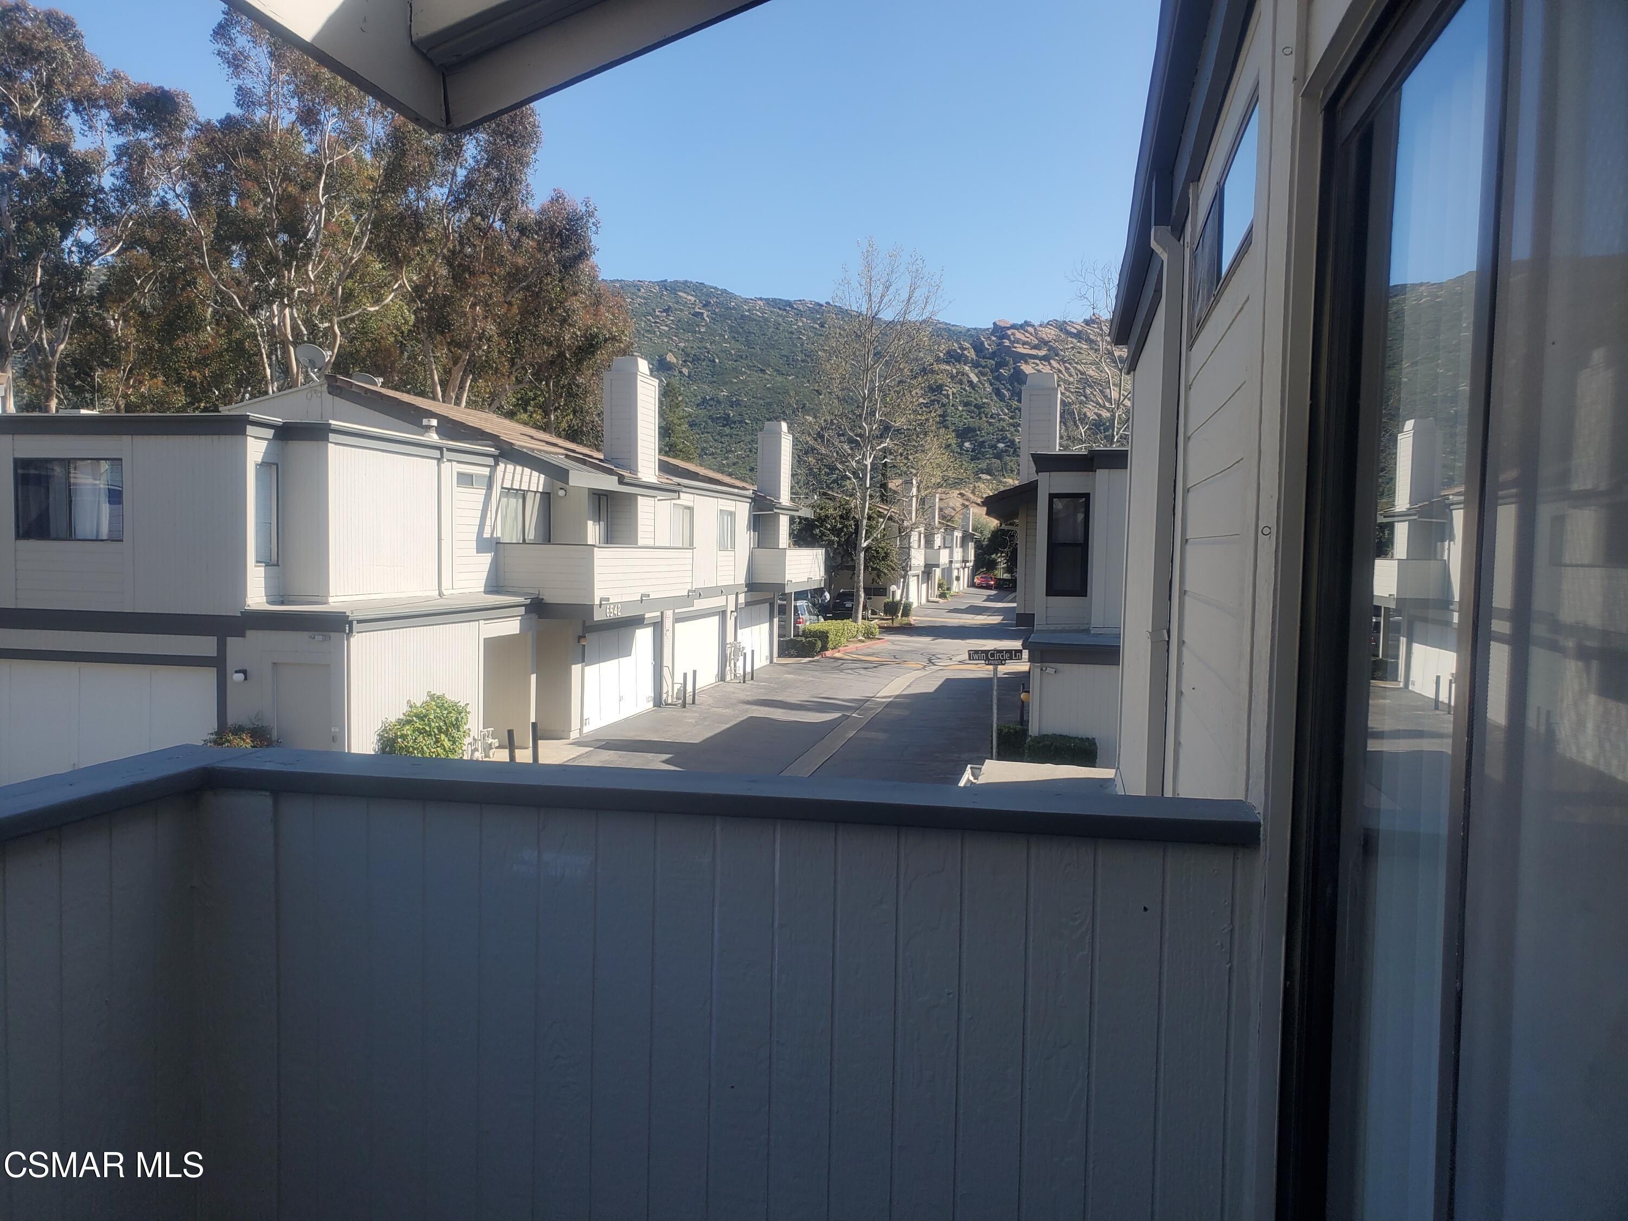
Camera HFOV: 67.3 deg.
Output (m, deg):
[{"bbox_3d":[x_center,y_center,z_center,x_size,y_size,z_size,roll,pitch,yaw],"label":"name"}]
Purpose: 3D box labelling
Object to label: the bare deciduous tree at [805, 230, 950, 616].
[{"bbox_3d":[3.034,-7.979,56.700,6.538,18.300,6.338,2,3,12],"label":"bare deciduous tree"}]

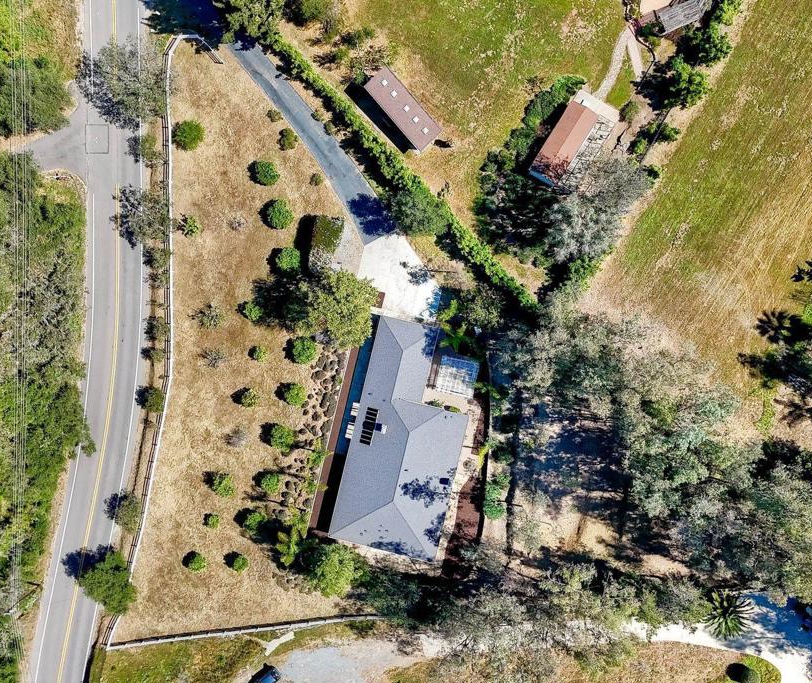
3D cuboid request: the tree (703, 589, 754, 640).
[{"bbox_3d":[42.800,36.400,101.500,6.300,9.000,6.300,0,90,0],"label":"tree"}]

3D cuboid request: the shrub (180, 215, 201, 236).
[{"bbox_3d":[-29.747,-16.060,102.665,2.290,2.000,2.640,0,91,0],"label":"shrub"}]

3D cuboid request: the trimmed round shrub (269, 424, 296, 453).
[{"bbox_3d":[-17.030,13.410,102.250,3.500,2.900,3.500,0,90,0],"label":"trimmed round shrub"}]

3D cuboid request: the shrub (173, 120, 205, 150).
[{"bbox_3d":[-29.900,-28.580,102.850,3.900,2.300,3.900,0,90,0],"label":"shrub"}]

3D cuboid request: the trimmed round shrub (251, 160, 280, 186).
[{"bbox_3d":[-19.147,-23.233,102.098,3.420,2.400,3.510,0,91,0],"label":"trimmed round shrub"}]

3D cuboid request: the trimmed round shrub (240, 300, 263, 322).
[{"bbox_3d":[-21.280,-4.170,102.850,2.750,2.300,2.750,0,90,0],"label":"trimmed round shrub"}]

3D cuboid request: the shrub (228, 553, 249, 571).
[{"bbox_3d":[-23.440,31.530,105.050,2.100,1.900,2.100,0,90,0],"label":"shrub"}]

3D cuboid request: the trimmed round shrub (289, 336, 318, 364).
[{"bbox_3d":[-14.168,1.256,103.235,3.350,2.600,3.570,0,91,0],"label":"trimmed round shrub"}]

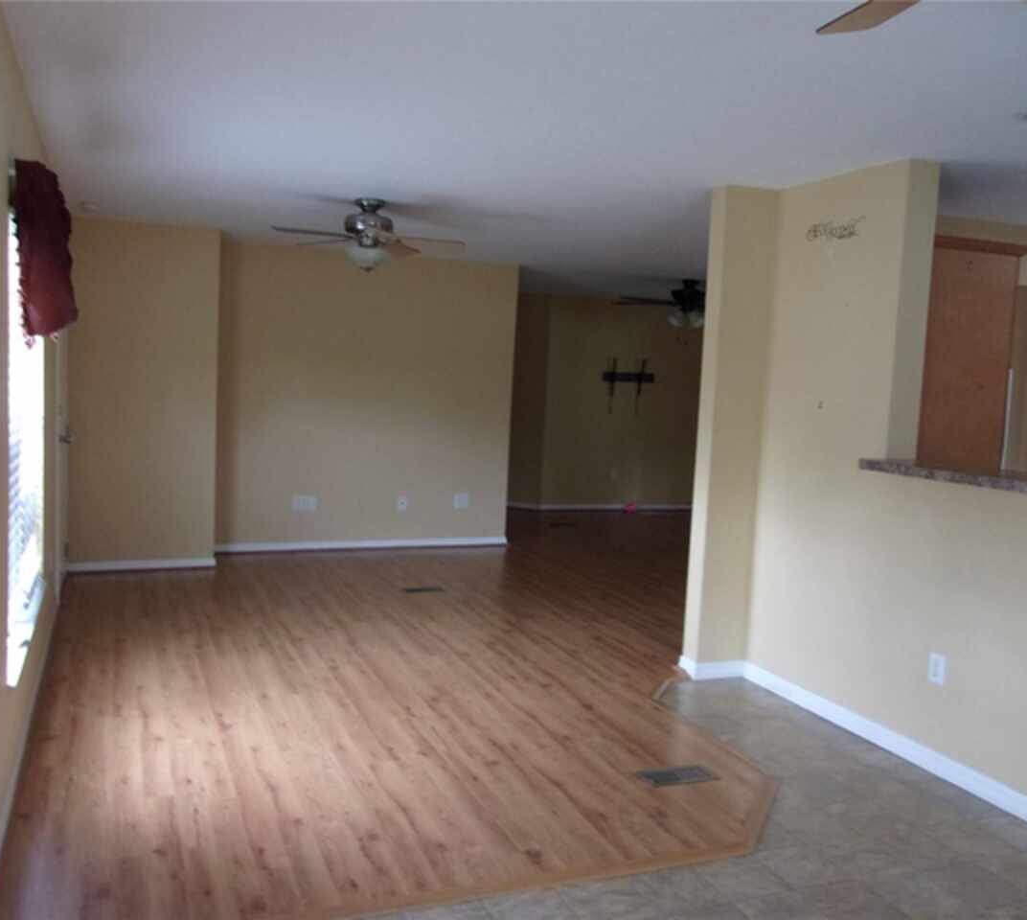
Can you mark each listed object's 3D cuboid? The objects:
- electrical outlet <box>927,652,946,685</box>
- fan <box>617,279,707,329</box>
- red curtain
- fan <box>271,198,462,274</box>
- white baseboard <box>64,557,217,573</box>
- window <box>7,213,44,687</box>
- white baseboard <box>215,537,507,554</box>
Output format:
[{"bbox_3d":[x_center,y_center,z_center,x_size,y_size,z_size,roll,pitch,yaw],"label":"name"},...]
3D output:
[{"bbox_3d":[1.616,0.801,3.664,0.010,0.118,0.074,0,5,-22],"label":"electrical outlet"},{"bbox_3d":[1.601,-1.417,8.709,1.340,0.431,1.340,0,5,-22],"label":"fan"},{"bbox_3d":[-1.728,-0.716,3.589,0.150,0.520,1.600,0,5,-22],"label":"red curtain"},{"bbox_3d":[-0.806,-1.241,5.292,1.090,0.388,1.090,0,5,-22],"label":"fan"},{"bbox_3d":[-2.558,0.724,6.614,0.947,0.078,0.015,0,5,-22],"label":"white baseboard"},{"bbox_3d":[-1.847,-0.134,3.586,0.110,1.530,1.550,0,5,-22],"label":"window"},{"bbox_3d":[-1.182,0.691,7.691,2.417,0.078,0.015,0,5,-22],"label":"white baseboard"}]

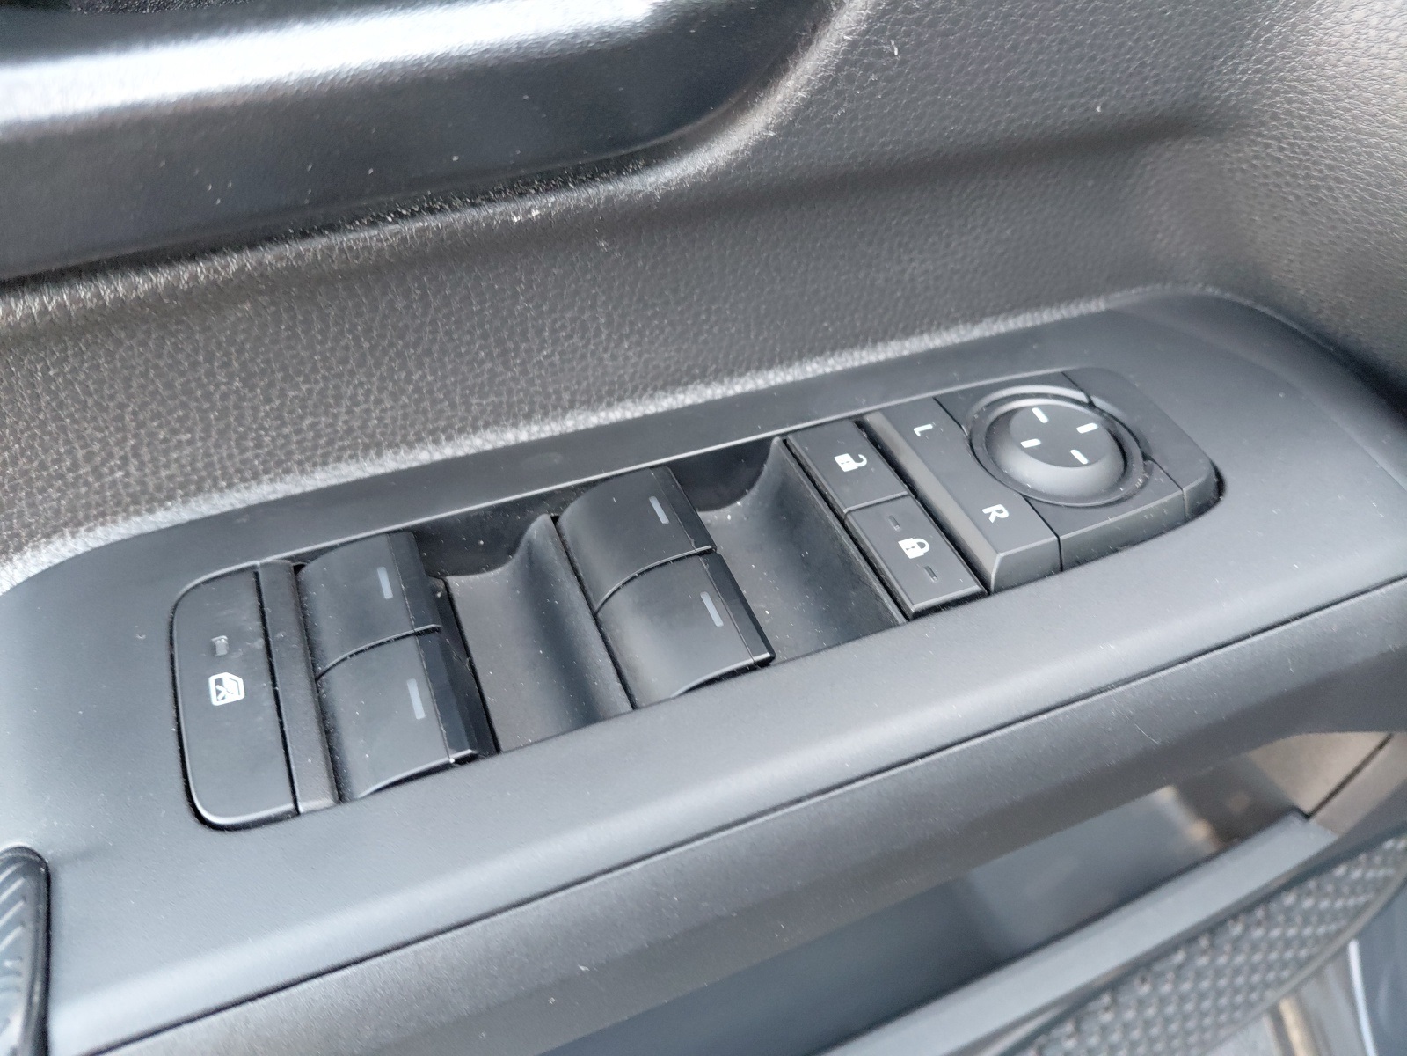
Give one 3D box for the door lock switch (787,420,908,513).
[{"bbox_3d":[0.028,-0.011,0.201,0.015,0.007,0.025,-15,50,-18],"label":"door lock switch"}]

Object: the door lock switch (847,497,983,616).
[{"bbox_3d":[0.037,0.006,0.185,0.015,0.007,0.025,-15,50,-18],"label":"door lock switch"}]

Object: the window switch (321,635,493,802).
[{"bbox_3d":[-0.047,0.030,0.159,0.022,0.011,0.025,-15,50,-18],"label":"window switch"}]

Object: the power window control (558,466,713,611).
[{"bbox_3d":[-0.014,0.002,0.190,0.024,0.011,0.025,-15,50,-18],"label":"power window control"}]

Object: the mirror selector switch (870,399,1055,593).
[{"bbox_3d":[0.053,-0.008,0.212,0.017,0.007,0.048,-15,49,-19],"label":"mirror selector switch"}]

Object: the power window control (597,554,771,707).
[{"bbox_3d":[-0.004,0.019,0.174,0.024,0.013,0.025,-15,50,-18],"label":"power window control"}]

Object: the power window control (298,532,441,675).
[{"bbox_3d":[-0.057,0.014,0.175,0.022,0.011,0.024,-15,50,-18],"label":"power window control"}]

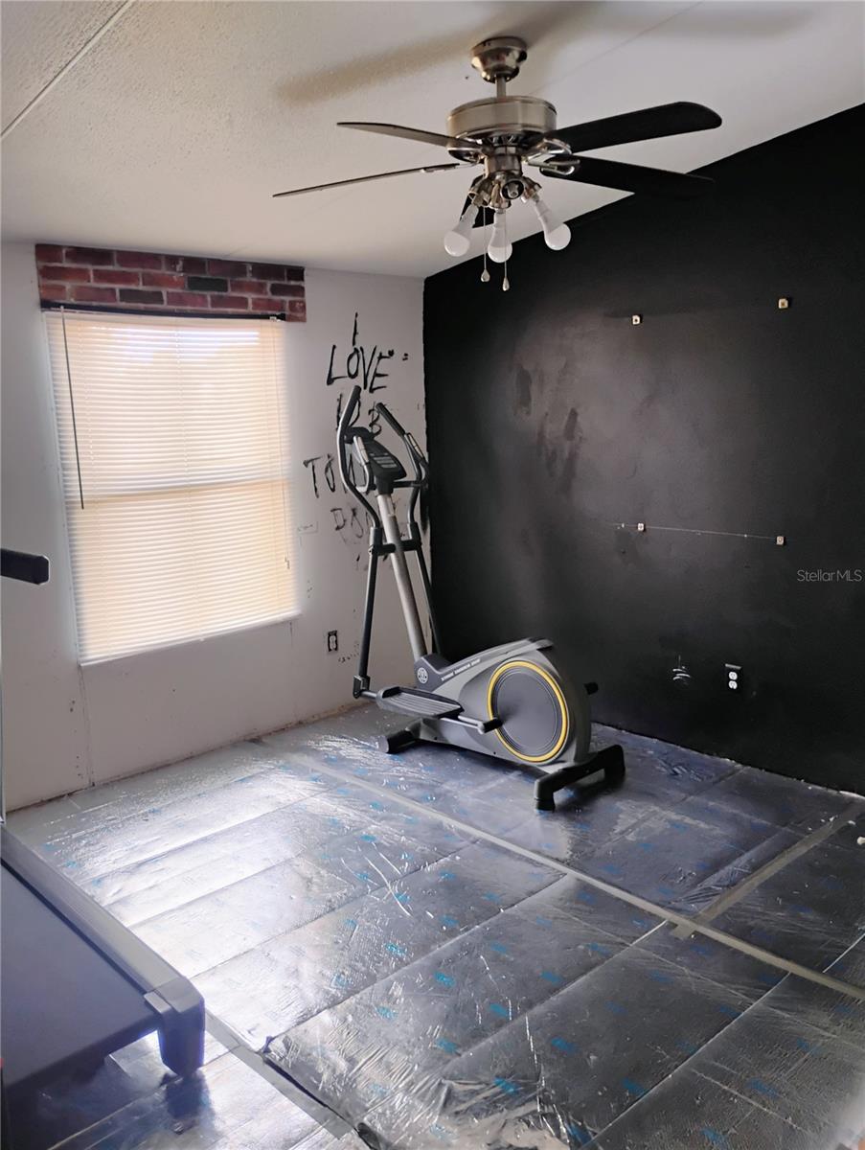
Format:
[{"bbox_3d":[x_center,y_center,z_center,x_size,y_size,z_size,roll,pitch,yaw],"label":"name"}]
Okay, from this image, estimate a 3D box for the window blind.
[{"bbox_3d":[-1.074,-0.414,4.116,1.116,1.427,0.040,-11,14,-42],"label":"window blind"}]

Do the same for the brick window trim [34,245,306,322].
[{"bbox_3d":[-1.057,-1.243,4.010,1.255,0.247,0.020,-11,14,-42],"label":"brick window trim"}]

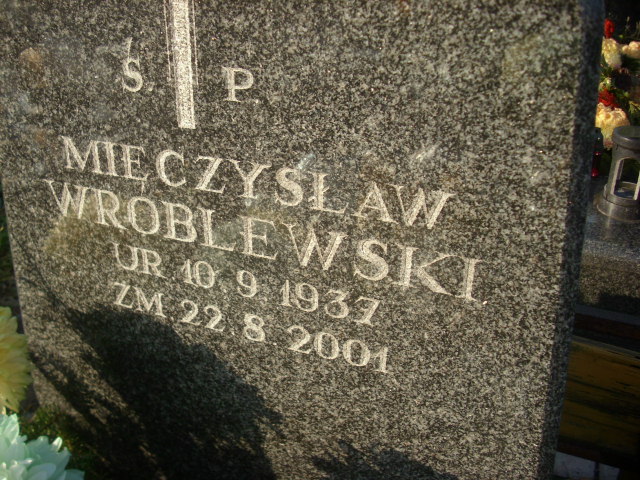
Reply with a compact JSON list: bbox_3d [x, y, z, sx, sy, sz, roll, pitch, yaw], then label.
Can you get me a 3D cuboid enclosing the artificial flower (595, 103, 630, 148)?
[{"bbox_3d":[0.711,-0.279,1.670,0.090,0.100,0.090,10,27,21],"label":"artificial flower"}]

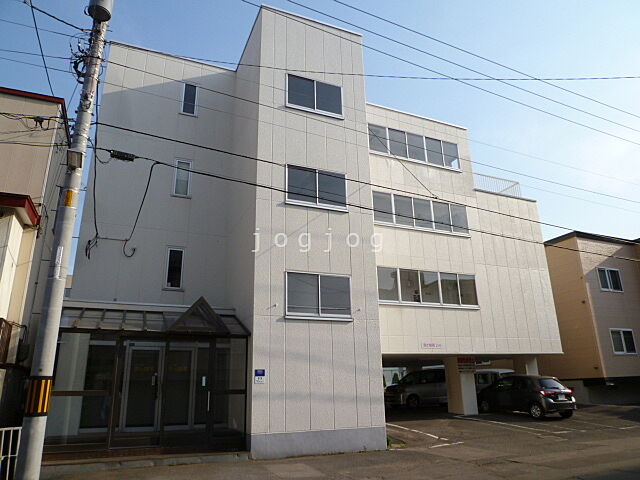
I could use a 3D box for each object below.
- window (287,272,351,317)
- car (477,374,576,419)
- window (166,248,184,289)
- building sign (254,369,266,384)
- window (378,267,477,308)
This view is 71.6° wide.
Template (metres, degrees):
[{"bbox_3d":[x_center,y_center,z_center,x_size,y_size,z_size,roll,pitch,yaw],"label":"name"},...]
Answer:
[{"bbox_3d":[-0.001,1.408,11.026,1.785,1.148,0.130,6,-19,-22],"label":"window"},{"bbox_3d":[8.215,6.412,18.220,1.695,1.500,3.945,7,-19,-23],"label":"car"},{"bbox_3d":[-4.228,0.866,12.927,0.462,1.208,0.130,6,-19,-22],"label":"window"},{"bbox_3d":[-1.326,3.049,9.877,0.228,0.294,0.030,6,-19,-22],"label":"building sign"},{"bbox_3d":[4.054,1.803,16.332,4.442,1.293,0.150,6,-19,-22],"label":"window"}]

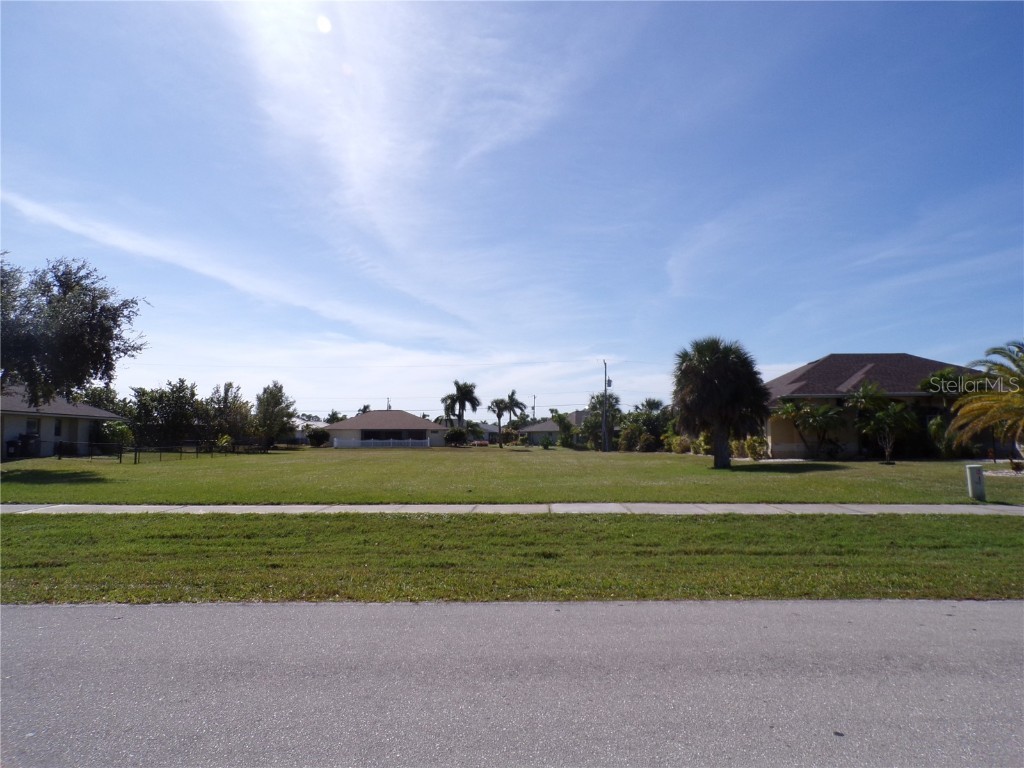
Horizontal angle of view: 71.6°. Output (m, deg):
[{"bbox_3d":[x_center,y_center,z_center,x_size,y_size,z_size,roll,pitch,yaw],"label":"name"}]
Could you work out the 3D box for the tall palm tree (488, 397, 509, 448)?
[{"bbox_3d":[-1.516,4.734,85.887,2.600,6.090,2.600,0,-4,2],"label":"tall palm tree"}]

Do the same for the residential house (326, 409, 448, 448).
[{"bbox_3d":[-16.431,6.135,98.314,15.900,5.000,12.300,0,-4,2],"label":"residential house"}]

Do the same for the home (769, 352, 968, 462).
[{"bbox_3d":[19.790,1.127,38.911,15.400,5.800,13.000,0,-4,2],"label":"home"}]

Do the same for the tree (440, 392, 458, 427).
[{"bbox_3d":[-9.260,5.271,104.900,3.200,7.750,3.200,0,-4,2],"label":"tree"}]

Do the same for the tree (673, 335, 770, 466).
[{"bbox_3d":[8.416,0.730,28.325,3.850,5.250,3.850,0,-4,2],"label":"tree"}]

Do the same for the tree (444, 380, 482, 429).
[{"bbox_3d":[-7.131,4.226,102.974,5.000,9.500,5.000,0,-4,2],"label":"tree"}]

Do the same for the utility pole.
[{"bbox_3d":[9.002,2.125,68.033,0.320,8.700,0.320,0,-4,2],"label":"utility pole"}]

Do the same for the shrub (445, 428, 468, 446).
[{"bbox_3d":[-7.100,6.887,90.739,3.000,2.270,3.000,0,-4,2],"label":"shrub"}]

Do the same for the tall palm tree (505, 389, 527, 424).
[{"bbox_3d":[0.487,5.368,114.922,4.200,9.140,4.200,0,-4,2],"label":"tall palm tree"}]

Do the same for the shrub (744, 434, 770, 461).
[{"bbox_3d":[11.725,3.064,33.866,1.250,1.160,1.250,0,-4,2],"label":"shrub"}]

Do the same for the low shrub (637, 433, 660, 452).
[{"bbox_3d":[12.230,5.246,63.786,1.950,1.680,1.950,0,-4,2],"label":"low shrub"}]

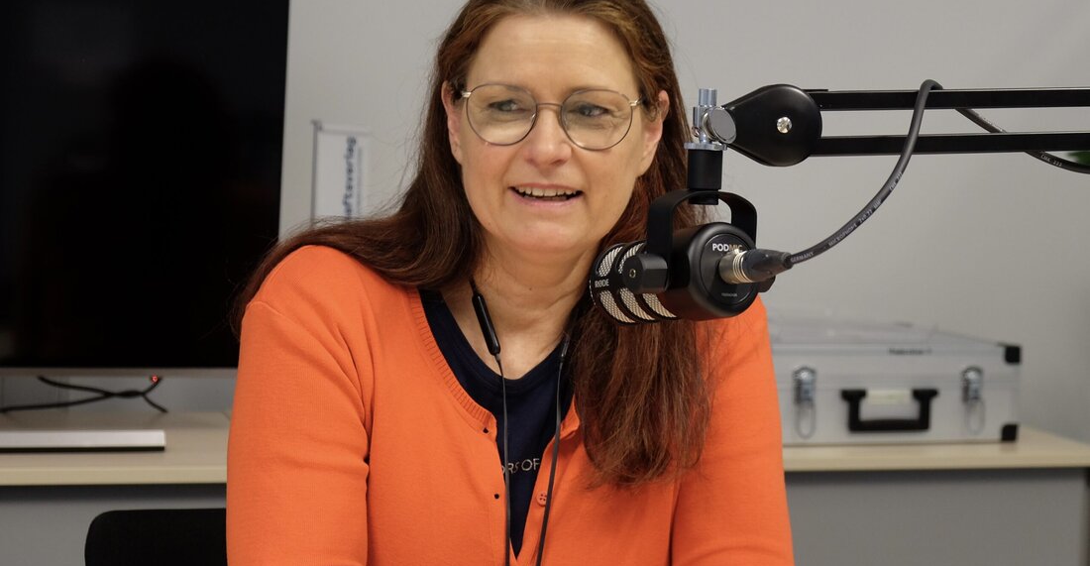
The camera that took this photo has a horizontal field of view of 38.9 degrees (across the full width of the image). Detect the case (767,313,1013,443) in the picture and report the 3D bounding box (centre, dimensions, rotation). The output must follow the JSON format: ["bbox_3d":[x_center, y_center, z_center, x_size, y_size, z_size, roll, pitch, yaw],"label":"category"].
[{"bbox_3d":[0.465,0.156,2.472,0.465,0.153,0.340,1,4,-19],"label":"case"}]

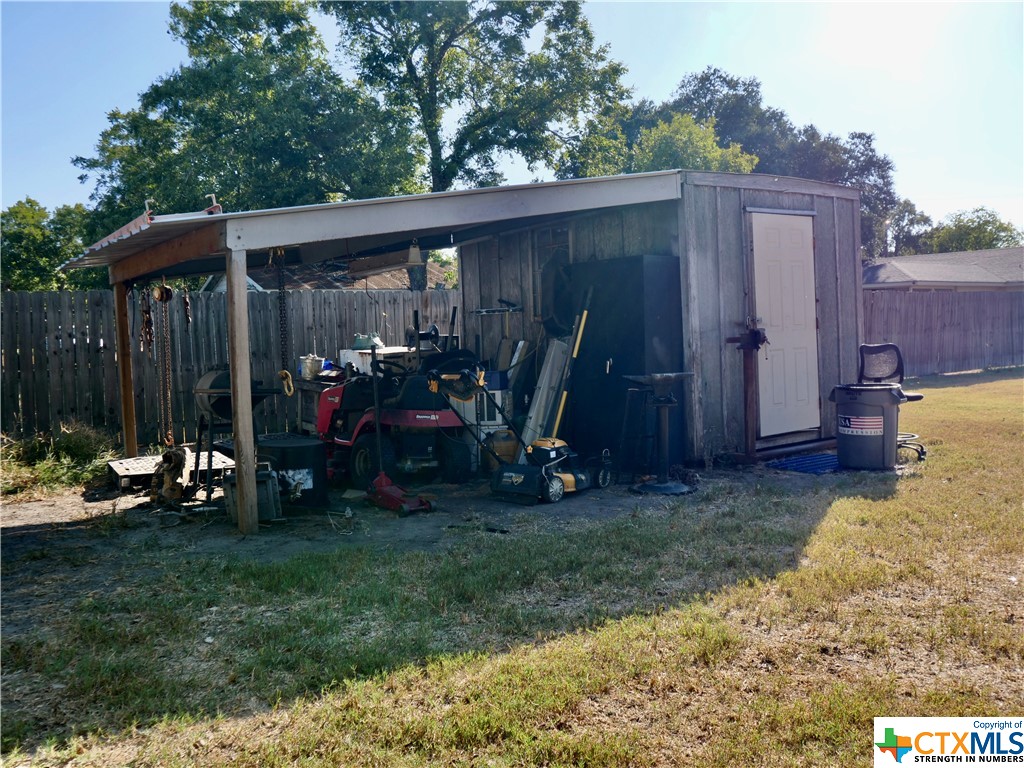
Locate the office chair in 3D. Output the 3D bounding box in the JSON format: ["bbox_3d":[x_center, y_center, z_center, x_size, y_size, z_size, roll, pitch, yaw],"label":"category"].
[{"bbox_3d":[3.418,0.147,7.450,0.610,1.010,0.630,-2,4,-7],"label":"office chair"}]

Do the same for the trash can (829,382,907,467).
[{"bbox_3d":[3.026,0.344,7.030,0.640,0.680,0.570,2,6,37],"label":"trash can"}]

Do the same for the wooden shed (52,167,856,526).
[{"bbox_3d":[-0.336,-0.627,8.367,6.970,2.522,4.182,-4,5,-35],"label":"wooden shed"}]

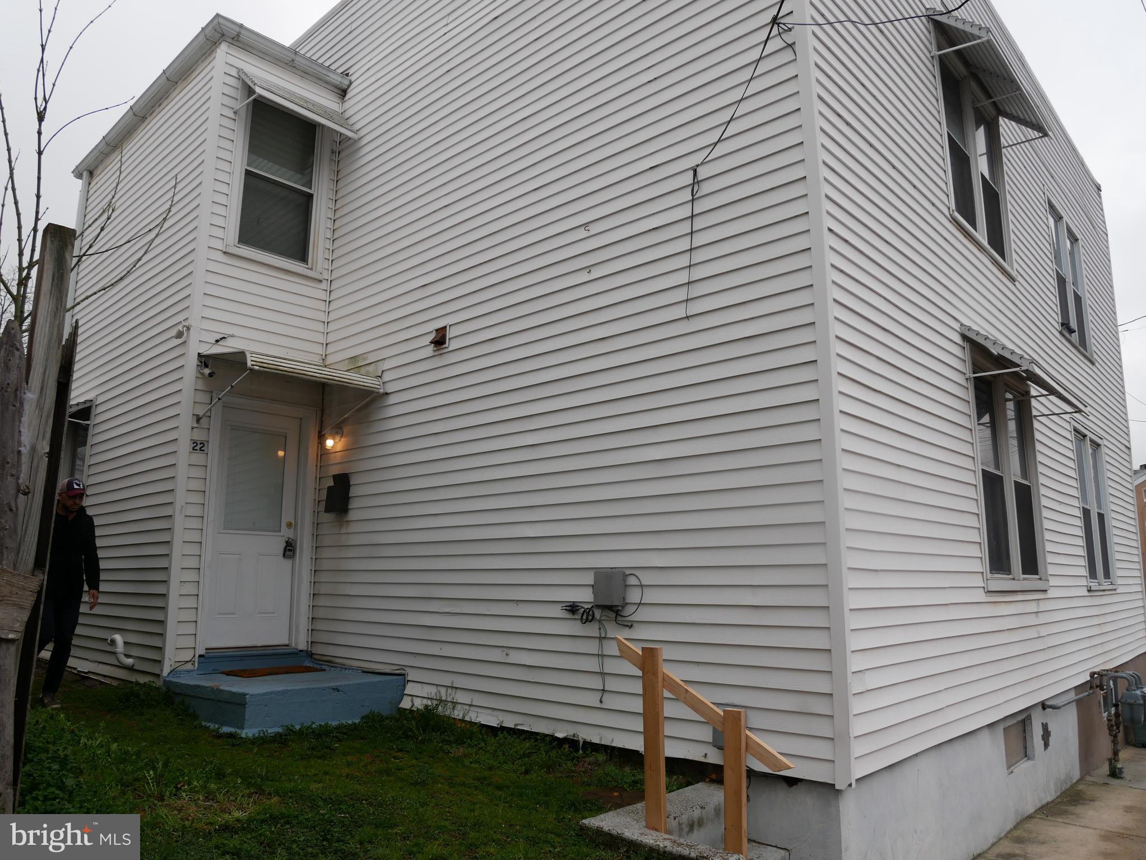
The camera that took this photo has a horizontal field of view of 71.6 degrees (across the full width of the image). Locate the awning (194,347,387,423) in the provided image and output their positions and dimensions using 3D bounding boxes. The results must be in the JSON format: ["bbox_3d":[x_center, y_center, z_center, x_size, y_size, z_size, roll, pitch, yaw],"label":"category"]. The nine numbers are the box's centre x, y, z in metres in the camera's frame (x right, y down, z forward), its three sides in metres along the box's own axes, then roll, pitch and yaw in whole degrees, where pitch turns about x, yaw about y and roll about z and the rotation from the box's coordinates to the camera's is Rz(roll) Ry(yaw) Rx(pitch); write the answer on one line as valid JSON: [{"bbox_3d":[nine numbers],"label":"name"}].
[{"bbox_3d":[-2.347,-0.343,6.626,0.940,0.580,1.160,-9,-14,42],"label":"awning"}]

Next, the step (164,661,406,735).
[{"bbox_3d":[-2.202,1.997,6.044,1.370,0.245,1.270,-9,-14,42],"label":"step"}]

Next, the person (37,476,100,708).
[{"bbox_3d":[-4.059,1.294,6.341,0.520,1.760,0.550,-7,-13,35],"label":"person"}]

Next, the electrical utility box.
[{"bbox_3d":[0.220,0.956,4.736,0.165,0.235,0.100,-9,-14,42],"label":"electrical utility box"}]

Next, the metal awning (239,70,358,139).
[{"bbox_3d":[-2.516,-2.996,7.344,0.370,0.440,1.025,-9,-14,42],"label":"metal awning"}]

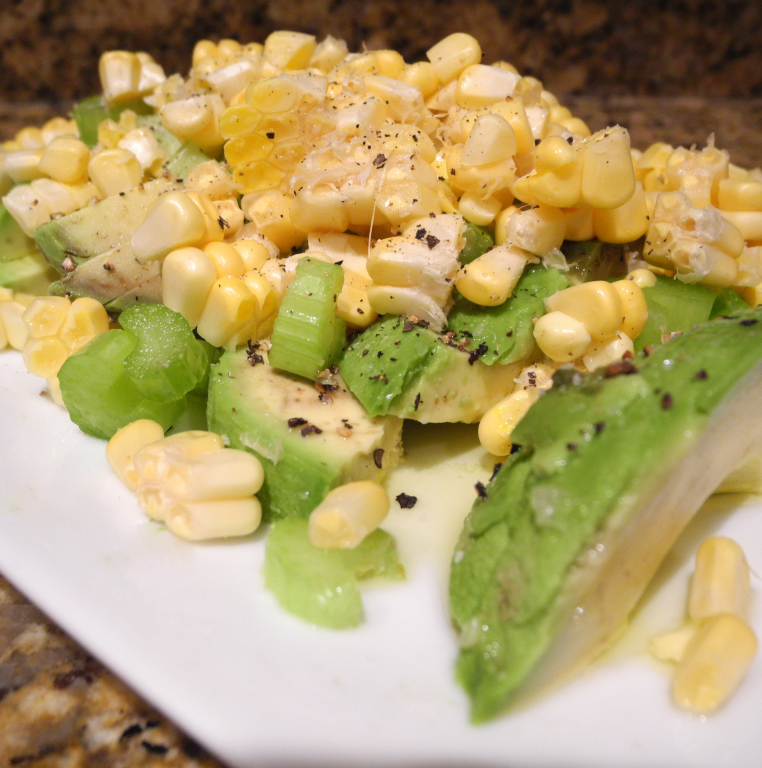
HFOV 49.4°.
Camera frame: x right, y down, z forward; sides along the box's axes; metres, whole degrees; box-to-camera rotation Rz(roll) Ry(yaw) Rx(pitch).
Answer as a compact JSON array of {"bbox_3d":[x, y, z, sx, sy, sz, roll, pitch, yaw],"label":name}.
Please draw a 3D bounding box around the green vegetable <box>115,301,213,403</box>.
[{"bbox_3d":[-0.033,-0.005,0.128,0.013,0.013,0.009,7,2,25],"label":"green vegetable"}]

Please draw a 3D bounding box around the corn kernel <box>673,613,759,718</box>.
[{"bbox_3d":[0.034,0.028,0.085,0.006,0.006,0.011,27,46,29],"label":"corn kernel"}]

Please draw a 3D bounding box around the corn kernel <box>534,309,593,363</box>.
[{"bbox_3d":[0.024,-0.006,0.111,0.008,0.006,0.006,-18,53,-20],"label":"corn kernel"}]

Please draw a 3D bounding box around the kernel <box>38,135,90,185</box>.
[{"bbox_3d":[-0.068,-0.048,0.177,0.009,0.009,0.008,-12,36,-16],"label":"kernel"}]

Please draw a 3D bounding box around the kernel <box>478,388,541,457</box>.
[{"bbox_3d":[0.020,0.006,0.126,0.006,0.006,0.011,23,65,34],"label":"kernel"}]

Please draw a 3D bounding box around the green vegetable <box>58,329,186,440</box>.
[{"bbox_3d":[-0.040,0.000,0.129,0.018,0.015,0.008,-10,10,29],"label":"green vegetable"}]

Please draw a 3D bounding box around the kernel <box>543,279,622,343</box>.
[{"bbox_3d":[0.038,-0.014,0.154,0.014,0.010,0.008,13,40,15],"label":"kernel"}]

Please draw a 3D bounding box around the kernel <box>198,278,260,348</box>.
[{"bbox_3d":[-0.029,-0.013,0.154,0.009,0.012,0.008,-2,35,-22],"label":"kernel"}]

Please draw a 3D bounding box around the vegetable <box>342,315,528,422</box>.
[{"bbox_3d":[0.006,-0.002,0.109,0.024,0.012,0.015,-5,40,-7],"label":"vegetable"}]

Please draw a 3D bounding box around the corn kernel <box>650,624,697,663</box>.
[{"bbox_3d":[0.040,0.035,0.112,0.007,0.003,0.005,-5,33,-8],"label":"corn kernel"}]

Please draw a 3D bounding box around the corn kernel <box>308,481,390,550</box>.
[{"bbox_3d":[-0.004,0.015,0.092,0.010,0.005,0.006,-28,54,-18],"label":"corn kernel"}]

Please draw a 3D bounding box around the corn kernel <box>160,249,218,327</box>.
[{"bbox_3d":[-0.027,-0.014,0.118,0.007,0.012,0.006,4,24,16],"label":"corn kernel"}]

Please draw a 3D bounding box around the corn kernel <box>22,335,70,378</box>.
[{"bbox_3d":[-0.057,-0.005,0.142,0.006,0.007,0.010,1,2,23],"label":"corn kernel"}]

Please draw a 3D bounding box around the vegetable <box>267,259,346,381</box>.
[{"bbox_3d":[-0.013,-0.011,0.147,0.011,0.020,0.009,20,33,10],"label":"vegetable"}]

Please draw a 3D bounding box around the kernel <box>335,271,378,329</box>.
[{"bbox_3d":[-0.004,-0.012,0.113,0.007,0.005,0.009,-3,70,-20],"label":"kernel"}]

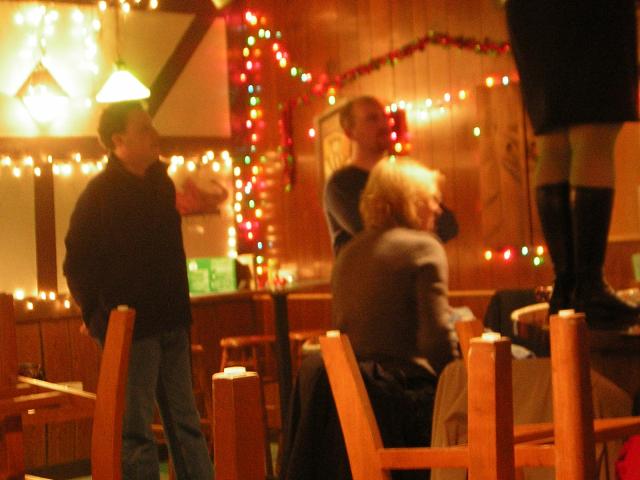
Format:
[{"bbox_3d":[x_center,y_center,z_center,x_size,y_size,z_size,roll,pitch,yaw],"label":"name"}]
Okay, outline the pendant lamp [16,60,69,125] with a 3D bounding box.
[{"bbox_3d":[-1.291,-0.686,8.000,0.240,0.300,0.240,-2,1,37],"label":"pendant lamp"}]

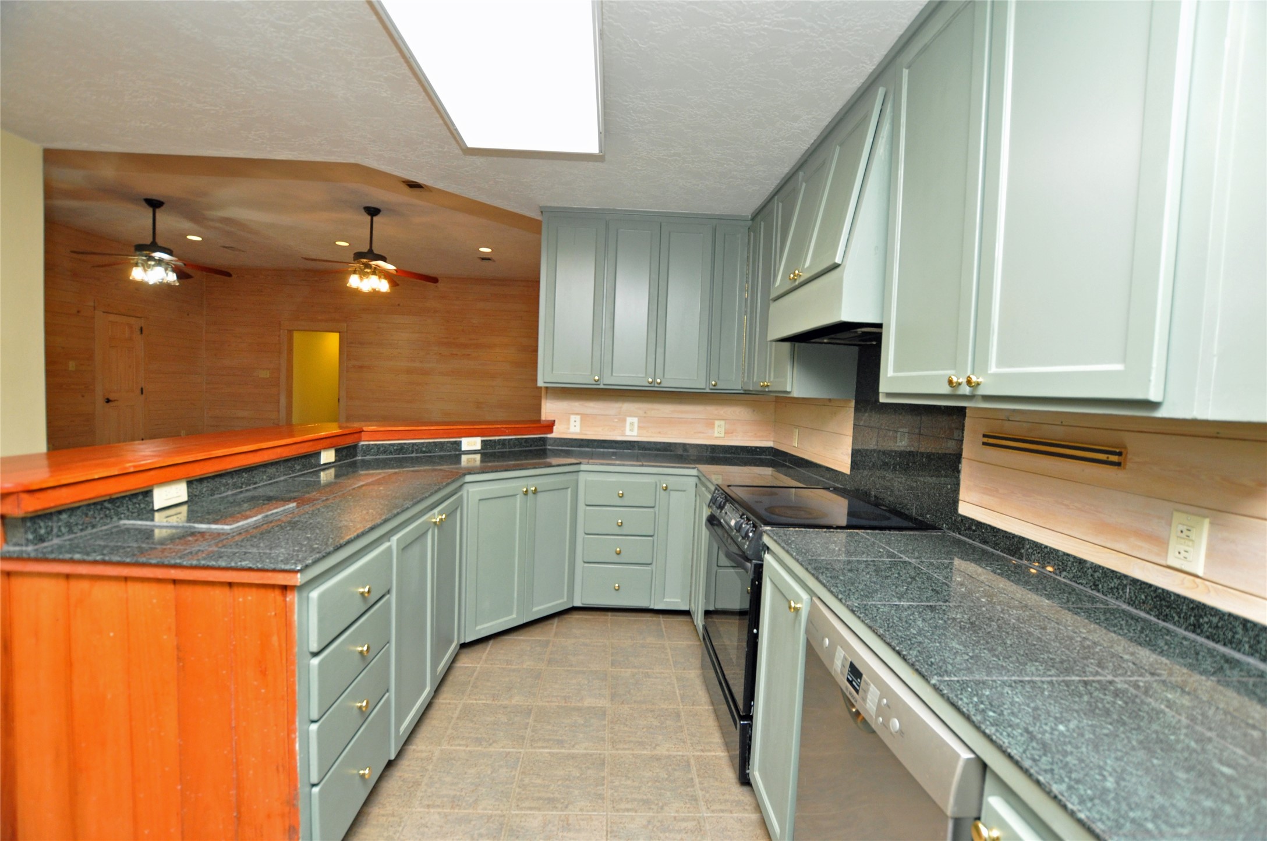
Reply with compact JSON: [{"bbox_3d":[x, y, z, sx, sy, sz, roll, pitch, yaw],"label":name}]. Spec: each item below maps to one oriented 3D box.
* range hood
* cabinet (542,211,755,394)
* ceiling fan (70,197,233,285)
[{"bbox_3d":[0.858,-0.707,2.017,0.440,0.760,0.785,2,3,-2],"label":"range hood"},{"bbox_3d":[0.064,-0.765,3.471,1.325,1.130,0.310,2,3,-2],"label":"cabinet"},{"bbox_3d":[-5.064,-1.896,5.567,1.290,0.900,1.290,2,3,-2],"label":"ceiling fan"}]

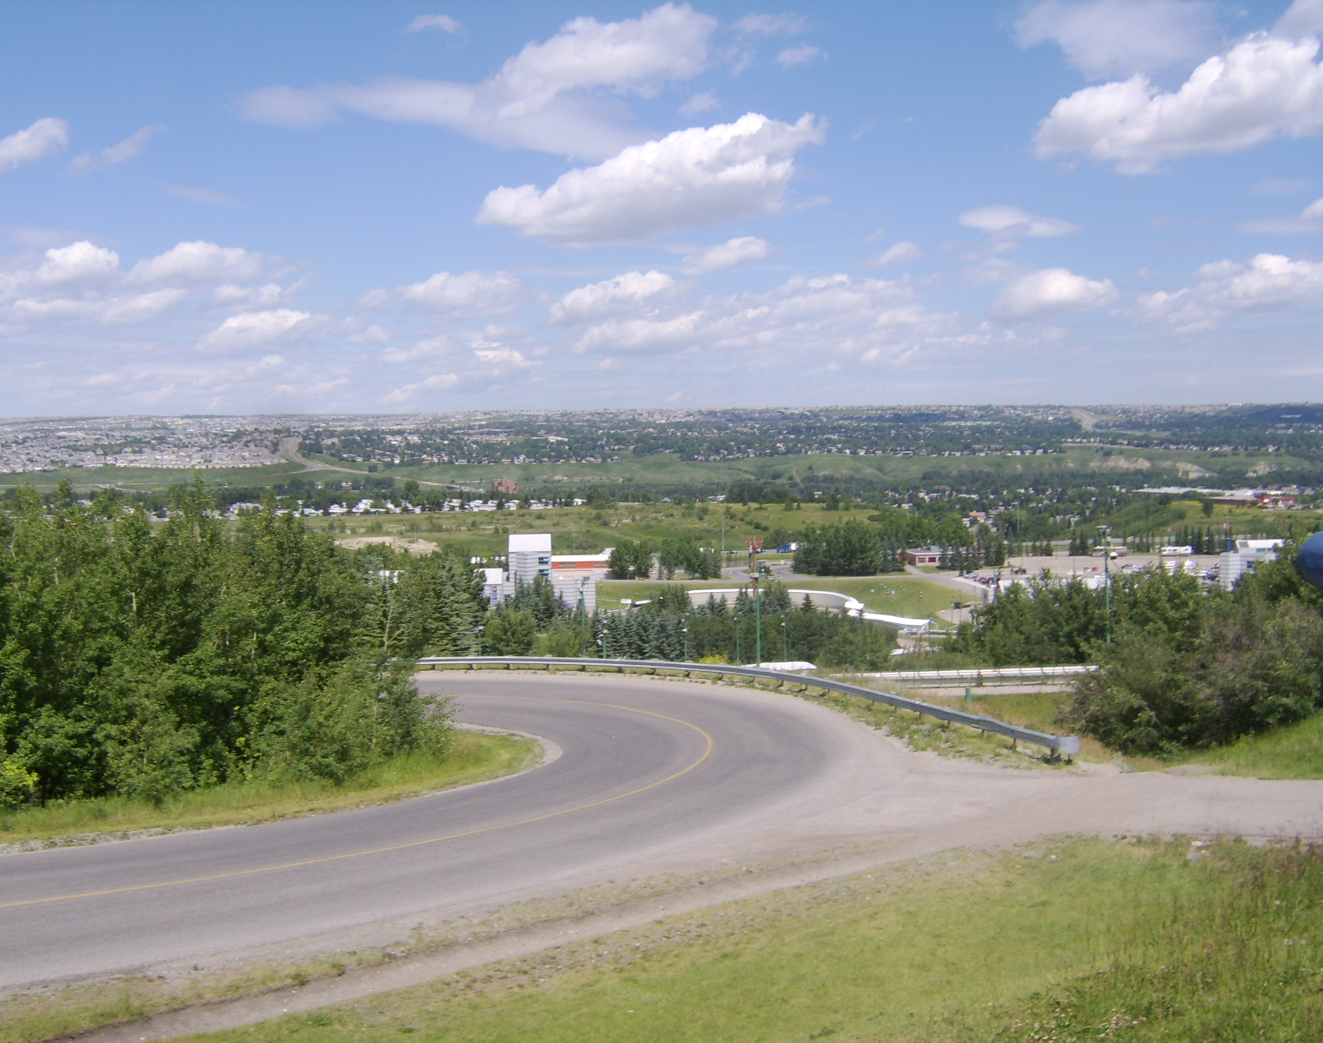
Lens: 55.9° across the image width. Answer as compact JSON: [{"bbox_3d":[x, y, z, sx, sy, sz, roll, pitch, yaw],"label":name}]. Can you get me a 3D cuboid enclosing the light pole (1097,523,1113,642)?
[{"bbox_3d":[47.098,7.082,132.000,1.500,13.600,0.800,-1,5,0],"label":"light pole"}]

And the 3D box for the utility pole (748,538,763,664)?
[{"bbox_3d":[11.005,9.297,145.000,1.500,14.700,0.800,-1,5,0],"label":"utility pole"}]

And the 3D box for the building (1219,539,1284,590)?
[{"bbox_3d":[129.676,9.847,272.000,12.500,11.000,9.000,-1,5,-8],"label":"building"}]

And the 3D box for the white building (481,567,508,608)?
[{"bbox_3d":[-35.467,13.934,264.000,5.300,8.800,6.000,-1,5,-8],"label":"white building"}]

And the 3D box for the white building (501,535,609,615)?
[{"bbox_3d":[-23.135,10.915,272.000,22.500,15.800,17.000,-1,5,-8],"label":"white building"}]

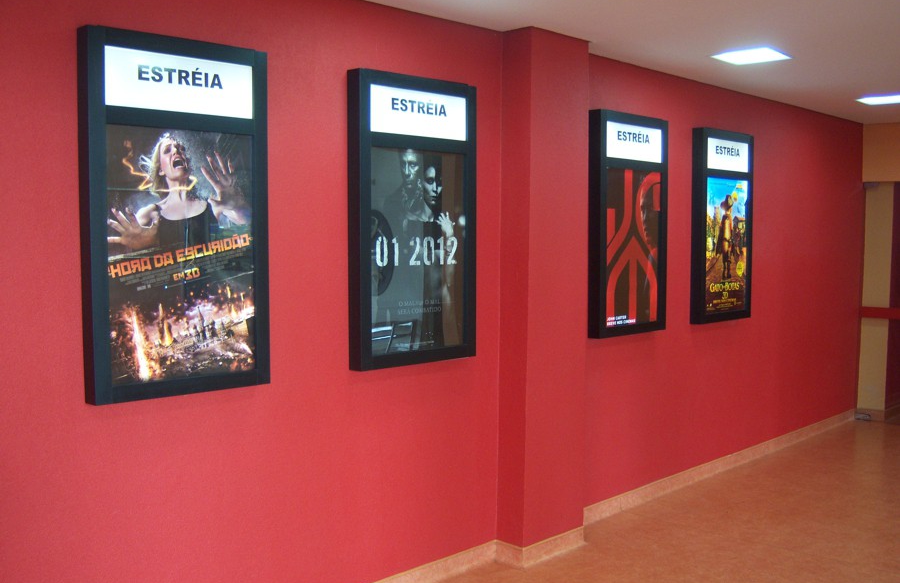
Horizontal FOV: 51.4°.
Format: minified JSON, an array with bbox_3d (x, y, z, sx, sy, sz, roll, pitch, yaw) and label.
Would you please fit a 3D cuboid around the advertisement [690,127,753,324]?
[{"bbox_3d":[1.953,-0.458,6.678,0.084,1.350,0.758,3,5,44],"label":"advertisement"}]

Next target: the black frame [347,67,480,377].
[{"bbox_3d":[-0.163,-0.332,4.465,0.084,1.350,0.758,3,5,44],"label":"black frame"}]

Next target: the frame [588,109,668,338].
[{"bbox_3d":[1.116,-0.409,5.797,0.084,1.350,0.758,3,5,44],"label":"frame"}]

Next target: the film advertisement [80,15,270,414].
[{"bbox_3d":[-1.027,-0.278,3.564,0.084,1.350,0.758,3,5,44],"label":"film advertisement"}]

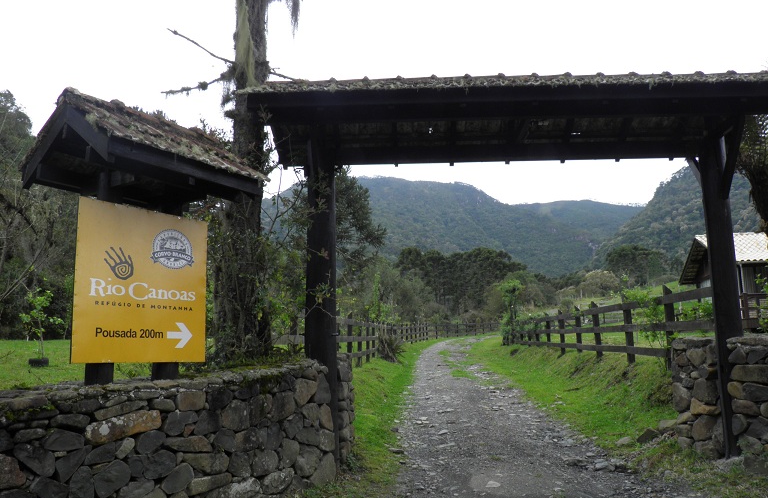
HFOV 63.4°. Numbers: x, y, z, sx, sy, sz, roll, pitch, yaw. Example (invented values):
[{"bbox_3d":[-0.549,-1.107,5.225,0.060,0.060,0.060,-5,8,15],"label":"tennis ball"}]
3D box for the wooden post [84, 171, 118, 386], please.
[{"bbox_3d":[-2.026,0.169,4.511,0.140,1.590,0.140,-6,-10,33],"label":"wooden post"}]

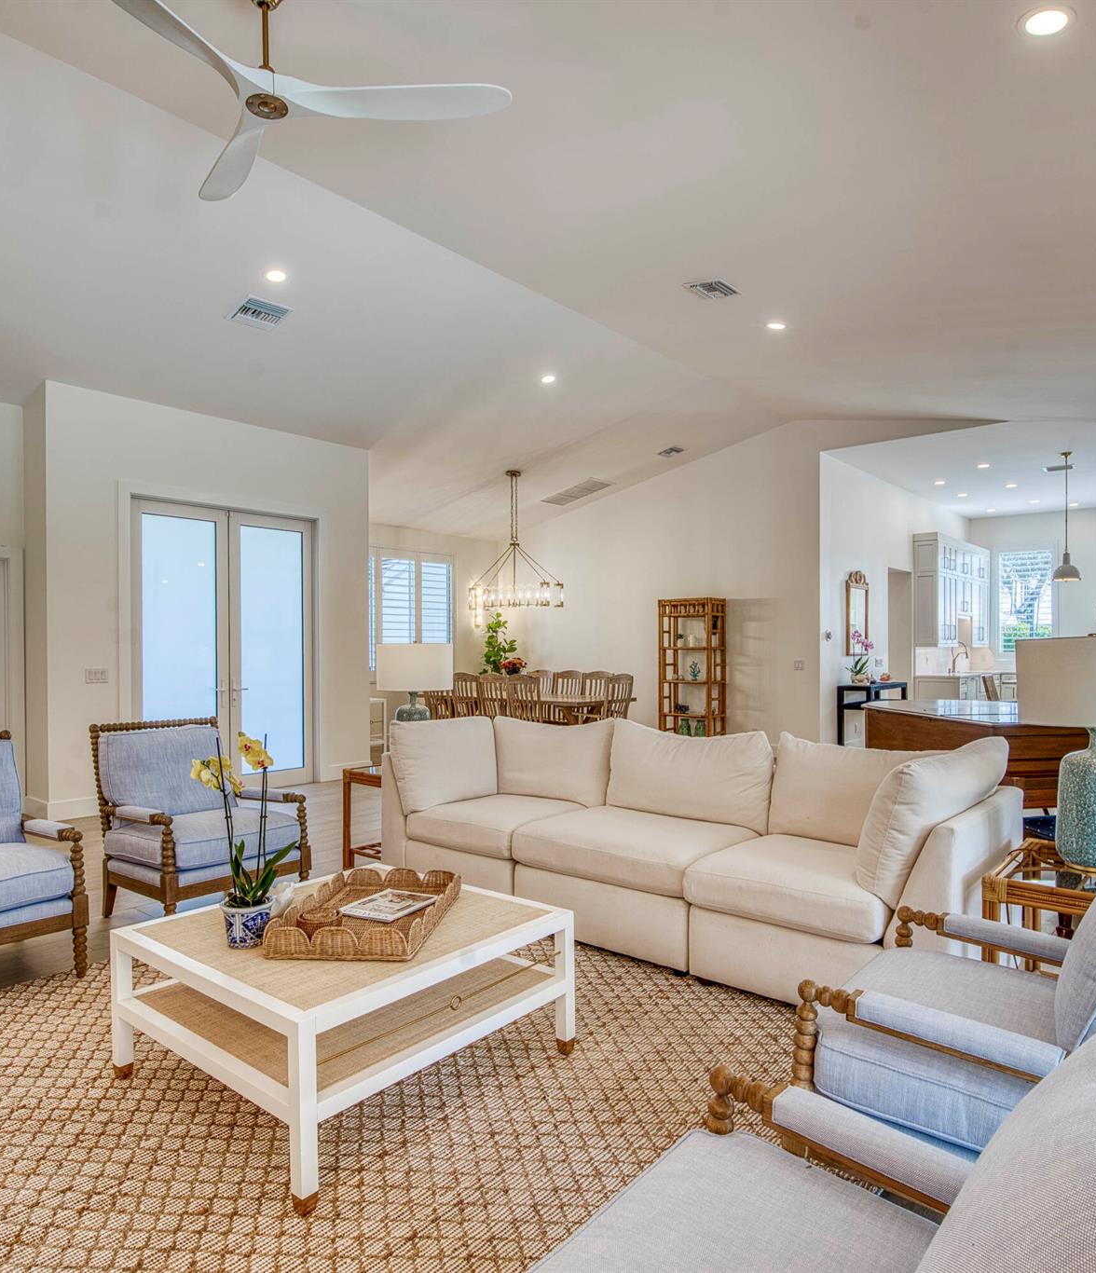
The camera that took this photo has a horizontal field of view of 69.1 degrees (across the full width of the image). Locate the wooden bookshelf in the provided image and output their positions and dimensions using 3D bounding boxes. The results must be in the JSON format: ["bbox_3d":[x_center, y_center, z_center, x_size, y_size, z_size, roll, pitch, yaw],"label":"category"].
[{"bbox_3d":[1.735,0.480,9.540,0.700,1.840,0.380,0,0,41],"label":"wooden bookshelf"}]

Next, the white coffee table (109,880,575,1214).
[{"bbox_3d":[-0.650,1.169,2.618,1.041,0.466,1.052,-1,0,39],"label":"white coffee table"}]

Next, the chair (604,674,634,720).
[{"bbox_3d":[0.561,0.916,8.248,0.560,1.040,0.480,-1,0,39],"label":"chair"}]

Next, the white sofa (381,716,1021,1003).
[{"bbox_3d":[0.530,0.930,3.905,2.880,0.940,1.020,0,0,40],"label":"white sofa"}]

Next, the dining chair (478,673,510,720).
[{"bbox_3d":[-0.400,0.900,8.550,0.470,1.000,0.550,0,0,41],"label":"dining chair"}]

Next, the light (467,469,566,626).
[{"bbox_3d":[-0.370,-1.110,9.120,1.250,1.600,0.320,0,0,41],"label":"light"}]

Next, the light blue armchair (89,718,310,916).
[{"bbox_3d":[-1.770,0.925,4.040,0.910,0.950,0.740,0,0,41],"label":"light blue armchair"}]

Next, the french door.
[{"bbox_3d":[-2.902,0.117,7.305,0.100,2.584,1.800,-1,0,39],"label":"french door"}]

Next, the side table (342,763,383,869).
[{"bbox_3d":[-0.873,1.124,4.956,0.500,0.610,0.580,-1,0,39],"label":"side table"}]

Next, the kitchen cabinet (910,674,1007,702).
[{"bbox_3d":[6.069,0.961,11.559,0.620,0.920,3.000,-1,0,39],"label":"kitchen cabinet"}]

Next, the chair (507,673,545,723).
[{"bbox_3d":[-0.083,0.920,8.381,0.480,1.040,0.560,-1,0,39],"label":"chair"}]

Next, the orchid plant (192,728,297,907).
[{"bbox_3d":[-0.920,0.555,2.410,0.299,0.555,0.230,0,0,-21],"label":"orchid plant"}]

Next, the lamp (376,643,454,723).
[{"bbox_3d":[-0.860,0.435,5.120,0.480,0.800,0.480,0,0,0],"label":"lamp"}]

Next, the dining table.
[{"bbox_3d":[-0.290,1.025,8.900,2.200,0.750,1.080,0,0,41],"label":"dining table"}]

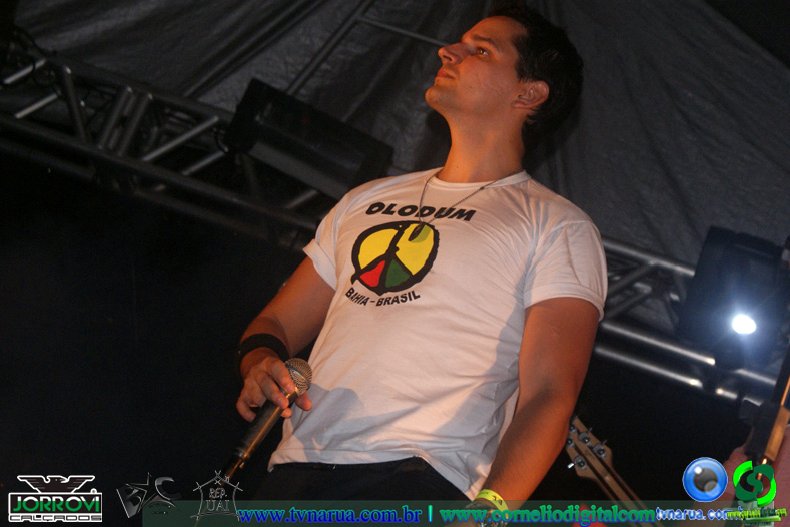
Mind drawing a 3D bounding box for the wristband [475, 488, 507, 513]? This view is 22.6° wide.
[{"bbox_3d":[0.139,0.346,2.840,0.063,0.020,0.055,27,-35,0],"label":"wristband"}]

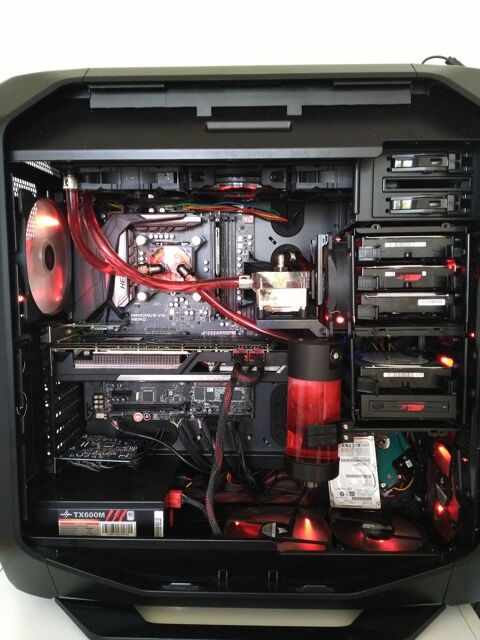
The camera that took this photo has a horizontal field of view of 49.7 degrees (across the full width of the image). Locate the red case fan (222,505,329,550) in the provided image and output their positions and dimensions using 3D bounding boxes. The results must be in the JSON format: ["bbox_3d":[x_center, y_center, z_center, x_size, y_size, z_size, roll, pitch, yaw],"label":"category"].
[{"bbox_3d":[0.048,0.272,0.651,0.135,0.025,0.135,0,4,2],"label":"red case fan"}]

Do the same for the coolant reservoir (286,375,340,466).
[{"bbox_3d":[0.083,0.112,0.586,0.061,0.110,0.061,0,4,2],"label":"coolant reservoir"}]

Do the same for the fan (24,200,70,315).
[{"bbox_3d":[-0.233,-0.073,0.602,0.025,0.138,0.138,0,4,2],"label":"fan"}]

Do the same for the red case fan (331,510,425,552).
[{"bbox_3d":[0.173,0.273,0.646,0.120,0.025,0.120,0,4,2],"label":"red case fan"}]

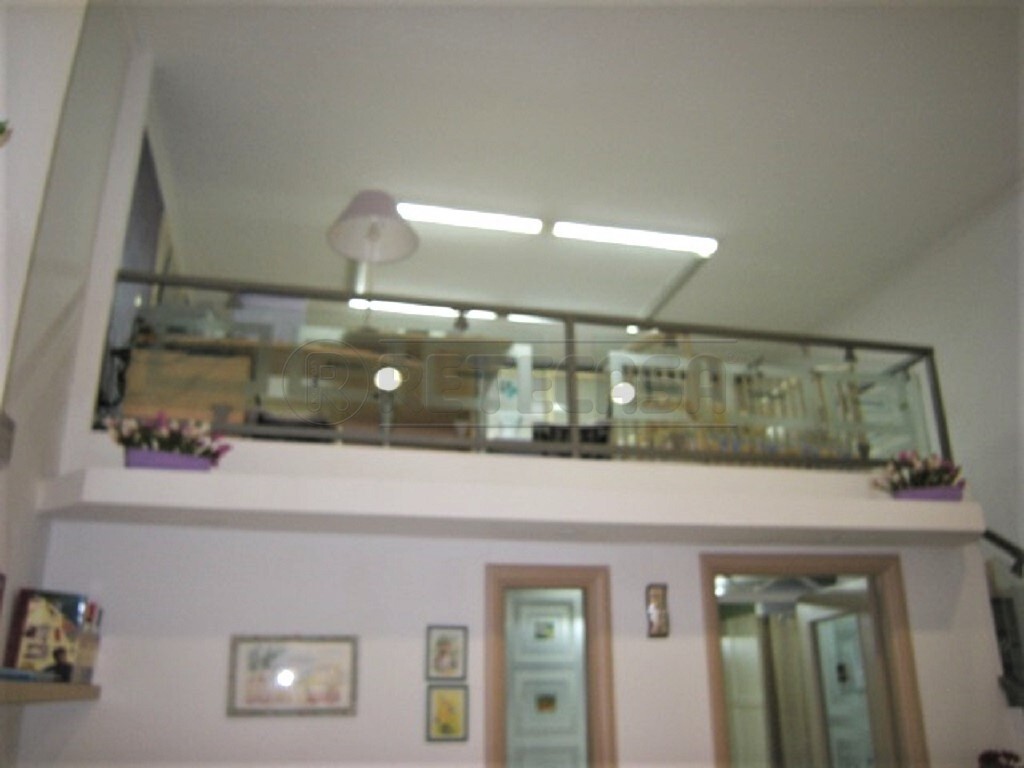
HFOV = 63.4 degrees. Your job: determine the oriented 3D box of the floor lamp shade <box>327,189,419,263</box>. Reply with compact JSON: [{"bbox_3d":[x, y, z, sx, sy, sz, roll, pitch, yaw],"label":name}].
[{"bbox_3d":[-0.874,-1.025,5.255,0.575,0.295,0.575,4,-18,-14],"label":"floor lamp shade"}]

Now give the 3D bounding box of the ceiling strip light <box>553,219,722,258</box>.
[{"bbox_3d":[1.075,-1.248,7.091,1.473,0.080,0.110,4,-18,-14],"label":"ceiling strip light"}]

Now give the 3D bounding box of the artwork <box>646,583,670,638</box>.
[{"bbox_3d":[0.930,1.443,5.278,0.141,0.324,0.025,4,-18,-14],"label":"artwork"}]

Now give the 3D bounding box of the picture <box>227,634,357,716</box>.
[{"bbox_3d":[-1.228,1.630,4.633,0.702,0.431,0.025,4,-18,-14],"label":"picture"}]

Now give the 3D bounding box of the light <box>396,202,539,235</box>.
[{"bbox_3d":[-0.468,-1.361,6.709,1.480,0.080,0.110,4,-18,-14],"label":"light"}]

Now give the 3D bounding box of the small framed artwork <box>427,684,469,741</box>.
[{"bbox_3d":[-0.372,1.901,4.778,0.244,0.304,0.022,4,-18,-14],"label":"small framed artwork"}]

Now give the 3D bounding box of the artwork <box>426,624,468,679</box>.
[{"bbox_3d":[-0.383,1.587,4.876,0.247,0.309,0.022,4,-18,-14],"label":"artwork"}]

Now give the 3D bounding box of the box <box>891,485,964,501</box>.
[{"bbox_3d":[2.683,0.731,5.333,0.395,0.112,0.135,-6,-19,18],"label":"box"}]

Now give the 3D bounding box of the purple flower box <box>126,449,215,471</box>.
[{"bbox_3d":[-1.751,0.409,4.201,0.400,0.108,0.135,11,-21,-31],"label":"purple flower box"}]

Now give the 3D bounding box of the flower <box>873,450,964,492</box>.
[{"bbox_3d":[2.617,0.585,5.399,0.500,0.240,0.220,-6,-19,18],"label":"flower"}]

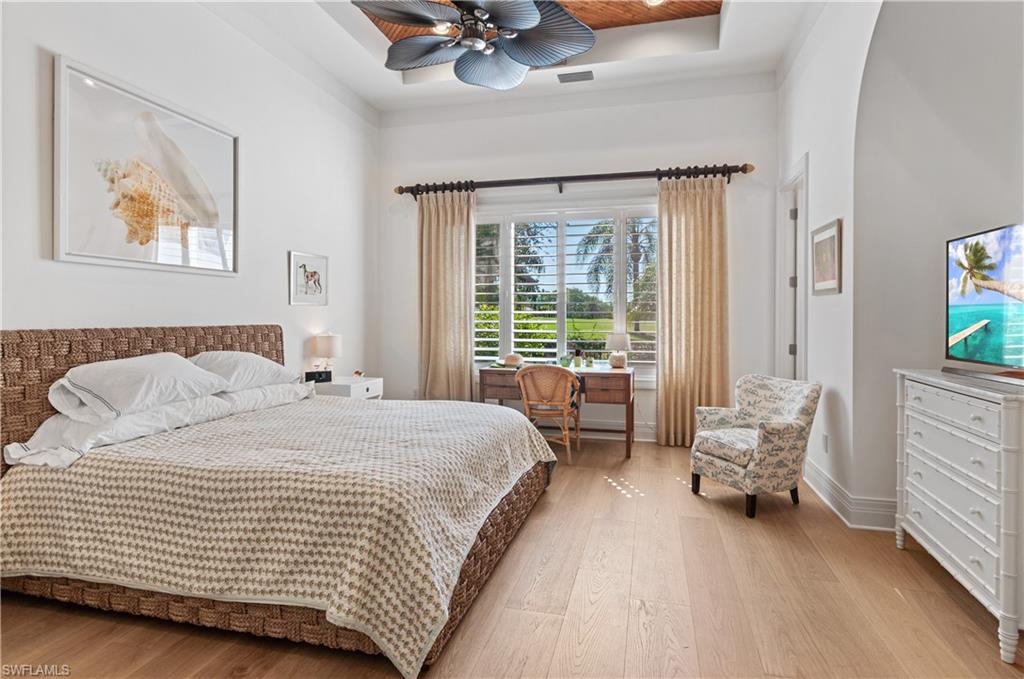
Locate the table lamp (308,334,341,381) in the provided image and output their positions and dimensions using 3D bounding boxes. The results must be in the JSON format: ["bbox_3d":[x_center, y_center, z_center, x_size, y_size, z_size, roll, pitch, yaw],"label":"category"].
[{"bbox_3d":[-1.703,0.170,4.690,0.260,0.450,0.260,1,2,14],"label":"table lamp"}]

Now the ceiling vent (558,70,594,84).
[{"bbox_3d":[0.637,-2.600,5.074,0.346,0.025,0.193,1,2,14],"label":"ceiling vent"}]

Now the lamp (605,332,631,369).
[{"bbox_3d":[1.064,0.101,5.121,0.240,0.361,0.240,1,2,14],"label":"lamp"}]

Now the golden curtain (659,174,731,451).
[{"bbox_3d":[1.795,-0.269,5.085,0.678,2.650,0.140,1,2,14],"label":"golden curtain"}]

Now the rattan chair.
[{"bbox_3d":[0.355,0.631,4.660,0.540,0.860,0.570,1,2,16],"label":"rattan chair"}]

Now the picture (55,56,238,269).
[{"bbox_3d":[-2.197,-0.967,3.213,0.045,1.036,1.220,1,2,14],"label":"picture"}]

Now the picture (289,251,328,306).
[{"bbox_3d":[-1.851,-0.543,4.671,0.030,0.465,0.540,1,2,14],"label":"picture"}]

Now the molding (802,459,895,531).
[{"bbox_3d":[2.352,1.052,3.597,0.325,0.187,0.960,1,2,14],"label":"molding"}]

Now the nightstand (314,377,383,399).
[{"bbox_3d":[-1.572,0.722,4.849,0.470,0.660,0.580,1,2,14],"label":"nightstand"}]

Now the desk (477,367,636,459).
[{"bbox_3d":[0.472,0.671,5.110,1.468,0.778,0.625,1,2,14],"label":"desk"}]

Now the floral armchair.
[{"bbox_3d":[1.690,0.701,3.596,0.700,0.830,0.650,-1,2,-28],"label":"floral armchair"}]

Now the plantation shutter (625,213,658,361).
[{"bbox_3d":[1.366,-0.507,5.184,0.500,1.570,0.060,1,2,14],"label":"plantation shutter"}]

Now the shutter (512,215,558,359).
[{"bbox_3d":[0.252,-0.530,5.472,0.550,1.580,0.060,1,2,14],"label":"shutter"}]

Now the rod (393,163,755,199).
[{"bbox_3d":[0.490,-1.638,5.307,3.740,0.120,0.120,1,2,14],"label":"rod"}]

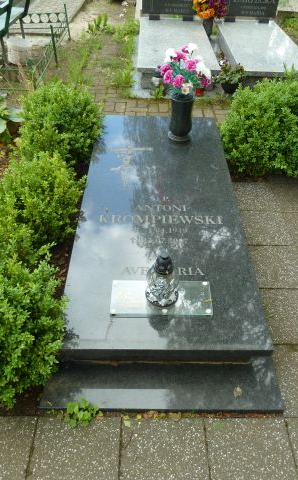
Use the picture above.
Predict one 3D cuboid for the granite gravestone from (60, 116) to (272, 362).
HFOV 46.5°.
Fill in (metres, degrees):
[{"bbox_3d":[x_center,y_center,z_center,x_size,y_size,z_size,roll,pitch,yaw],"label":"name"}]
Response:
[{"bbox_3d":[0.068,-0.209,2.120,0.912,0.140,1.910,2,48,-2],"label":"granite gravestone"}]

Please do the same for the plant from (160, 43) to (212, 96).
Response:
[{"bbox_3d":[0.208,-0.981,2.007,0.300,0.280,0.280,0,47,0],"label":"plant"}]

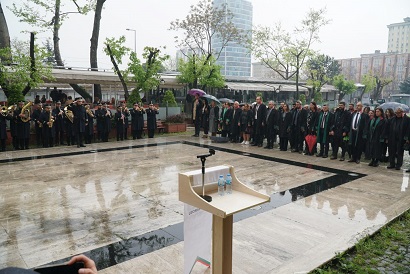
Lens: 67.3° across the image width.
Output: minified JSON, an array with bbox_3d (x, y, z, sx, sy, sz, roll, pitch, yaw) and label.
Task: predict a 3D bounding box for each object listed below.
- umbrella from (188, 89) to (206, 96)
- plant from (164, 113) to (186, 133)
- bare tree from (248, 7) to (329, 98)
[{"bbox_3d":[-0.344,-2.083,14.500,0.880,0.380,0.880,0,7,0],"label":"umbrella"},{"bbox_3d":[-1.641,-0.792,16.747,1.150,1.000,0.500,-6,9,-39],"label":"plant"},{"bbox_3d":[5.862,-5.255,23.030,5.400,8.350,5.000,0,7,0],"label":"bare tree"}]

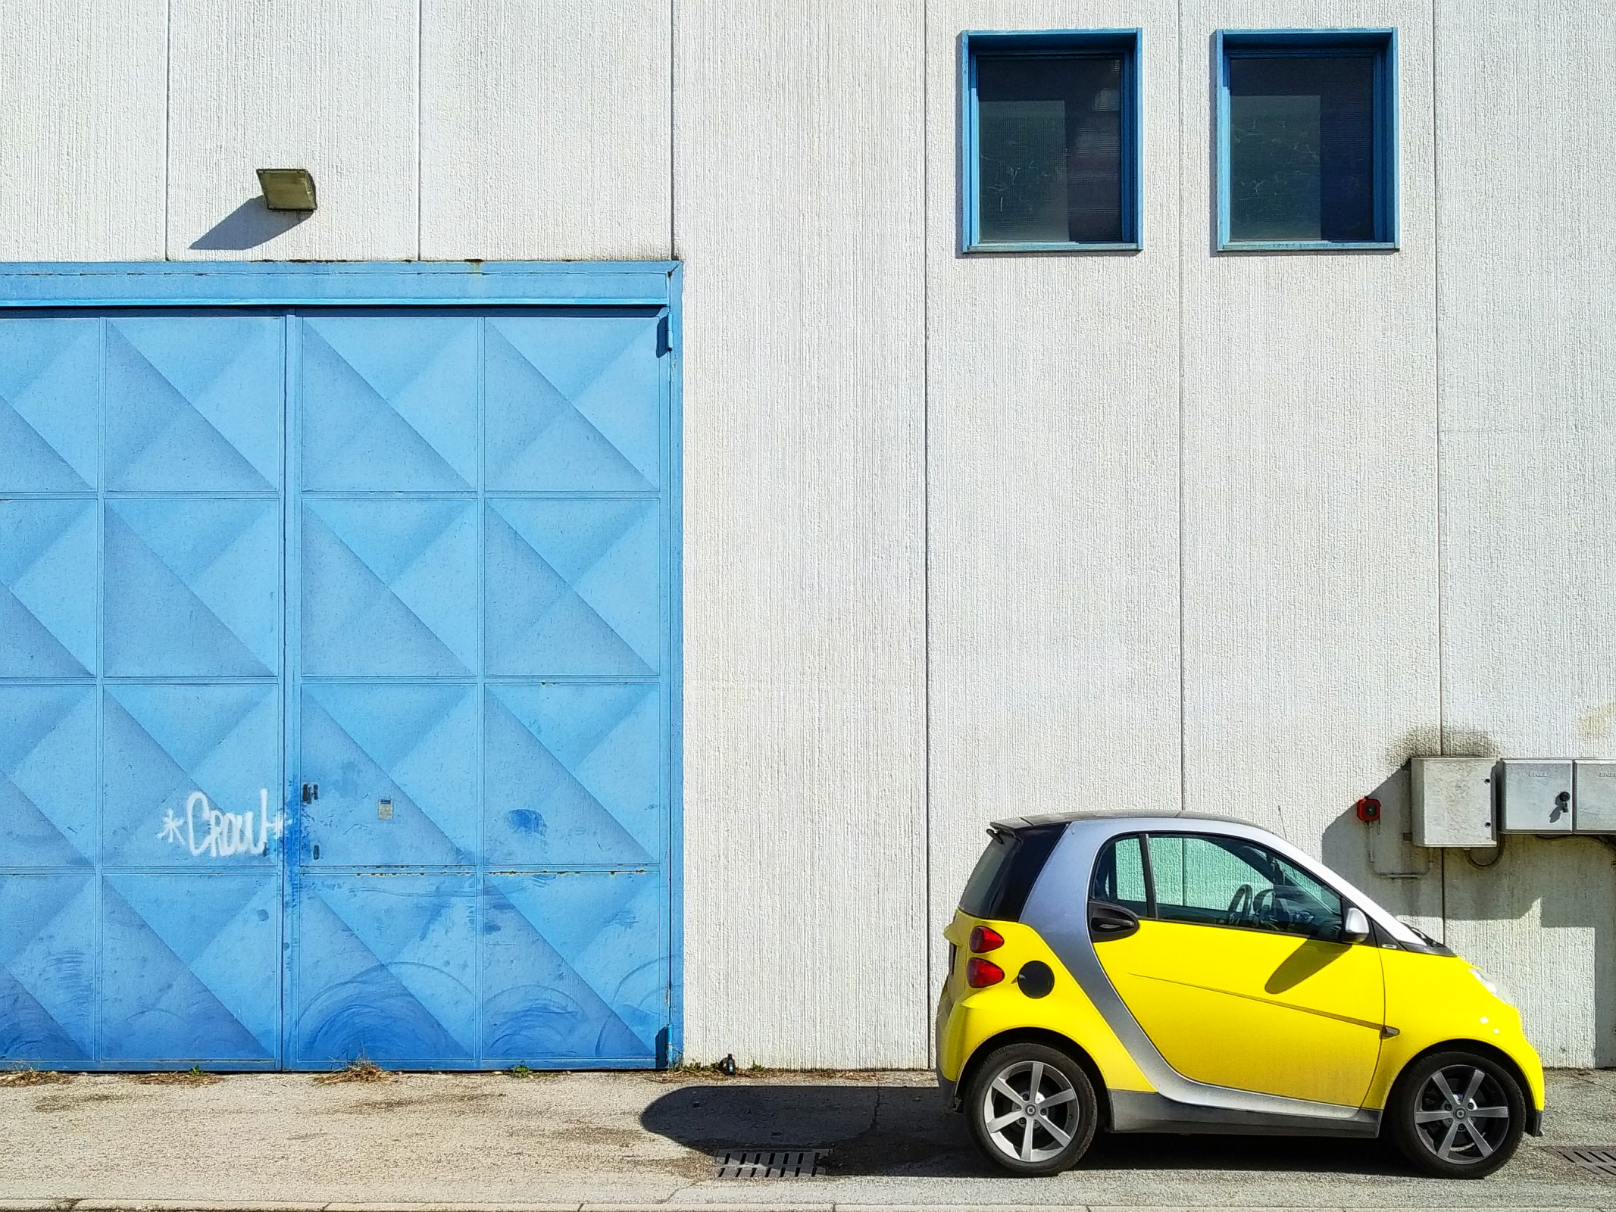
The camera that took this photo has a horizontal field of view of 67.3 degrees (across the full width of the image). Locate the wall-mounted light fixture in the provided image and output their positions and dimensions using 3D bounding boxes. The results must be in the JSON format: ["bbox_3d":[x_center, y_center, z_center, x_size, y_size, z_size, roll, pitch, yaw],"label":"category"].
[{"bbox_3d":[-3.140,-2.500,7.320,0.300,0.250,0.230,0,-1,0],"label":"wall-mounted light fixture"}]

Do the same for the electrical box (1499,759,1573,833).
[{"bbox_3d":[4.310,1.130,7.240,0.420,0.450,0.180,0,-1,0],"label":"electrical box"}]

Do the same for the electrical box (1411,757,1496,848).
[{"bbox_3d":[3.840,1.165,7.250,0.440,0.515,0.200,0,-1,0],"label":"electrical box"}]

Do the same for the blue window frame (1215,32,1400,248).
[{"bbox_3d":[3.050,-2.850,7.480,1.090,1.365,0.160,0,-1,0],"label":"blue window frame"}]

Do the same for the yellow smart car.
[{"bbox_3d":[1.950,1.780,6.000,2.690,1.540,1.560,0,-1,0],"label":"yellow smart car"}]

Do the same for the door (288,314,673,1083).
[{"bbox_3d":[-1.990,0.505,7.420,2.330,4.630,0.100,0,-1,0],"label":"door"}]

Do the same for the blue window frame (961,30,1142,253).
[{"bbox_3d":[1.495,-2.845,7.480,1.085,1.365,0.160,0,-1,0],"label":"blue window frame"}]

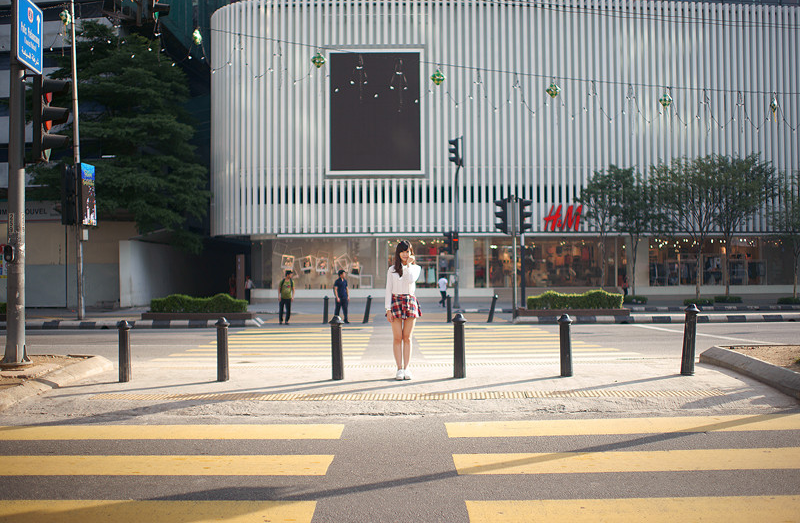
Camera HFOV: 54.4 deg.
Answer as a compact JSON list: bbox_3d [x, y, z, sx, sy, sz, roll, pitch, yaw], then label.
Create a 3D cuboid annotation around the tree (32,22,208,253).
[{"bbox_3d":[-15.747,-5.706,43.500,10.000,15.440,9.500,0,-1,-4],"label":"tree"}]

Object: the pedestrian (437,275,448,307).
[{"bbox_3d":[2.203,1.565,40.300,0.500,1.680,0.450,-2,-2,37],"label":"pedestrian"}]

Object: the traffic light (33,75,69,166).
[{"bbox_3d":[-4.549,-1.850,10.150,0.400,1.142,0.360,0,-1,0],"label":"traffic light"}]

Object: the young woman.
[{"bbox_3d":[0.044,0.576,9.186,0.436,1.634,0.304,0,-2,-2],"label":"young woman"}]

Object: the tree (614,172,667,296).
[{"bbox_3d":[13.145,-1.530,42.500,2.950,6.996,2.950,0,-1,-4],"label":"tree"}]

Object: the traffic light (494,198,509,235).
[{"bbox_3d":[3.233,-1.433,24.766,0.406,1.127,0.365,0,-2,0],"label":"traffic light"}]

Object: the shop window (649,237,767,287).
[{"bbox_3d":[19.242,0.000,48.500,7.485,2.994,0.250,0,-1,-4],"label":"shop window"}]

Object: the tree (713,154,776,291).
[{"bbox_3d":[18.686,-1.958,42.300,3.700,7.833,3.600,0,-1,-4],"label":"tree"}]

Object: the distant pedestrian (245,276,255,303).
[{"bbox_3d":[-8.709,1.667,45.000,0.420,1.678,0.500,0,-2,-28],"label":"distant pedestrian"}]

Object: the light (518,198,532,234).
[{"bbox_3d":[3.937,-1.422,24.200,0.390,1.120,0.380,-1,-2,7],"label":"light"}]

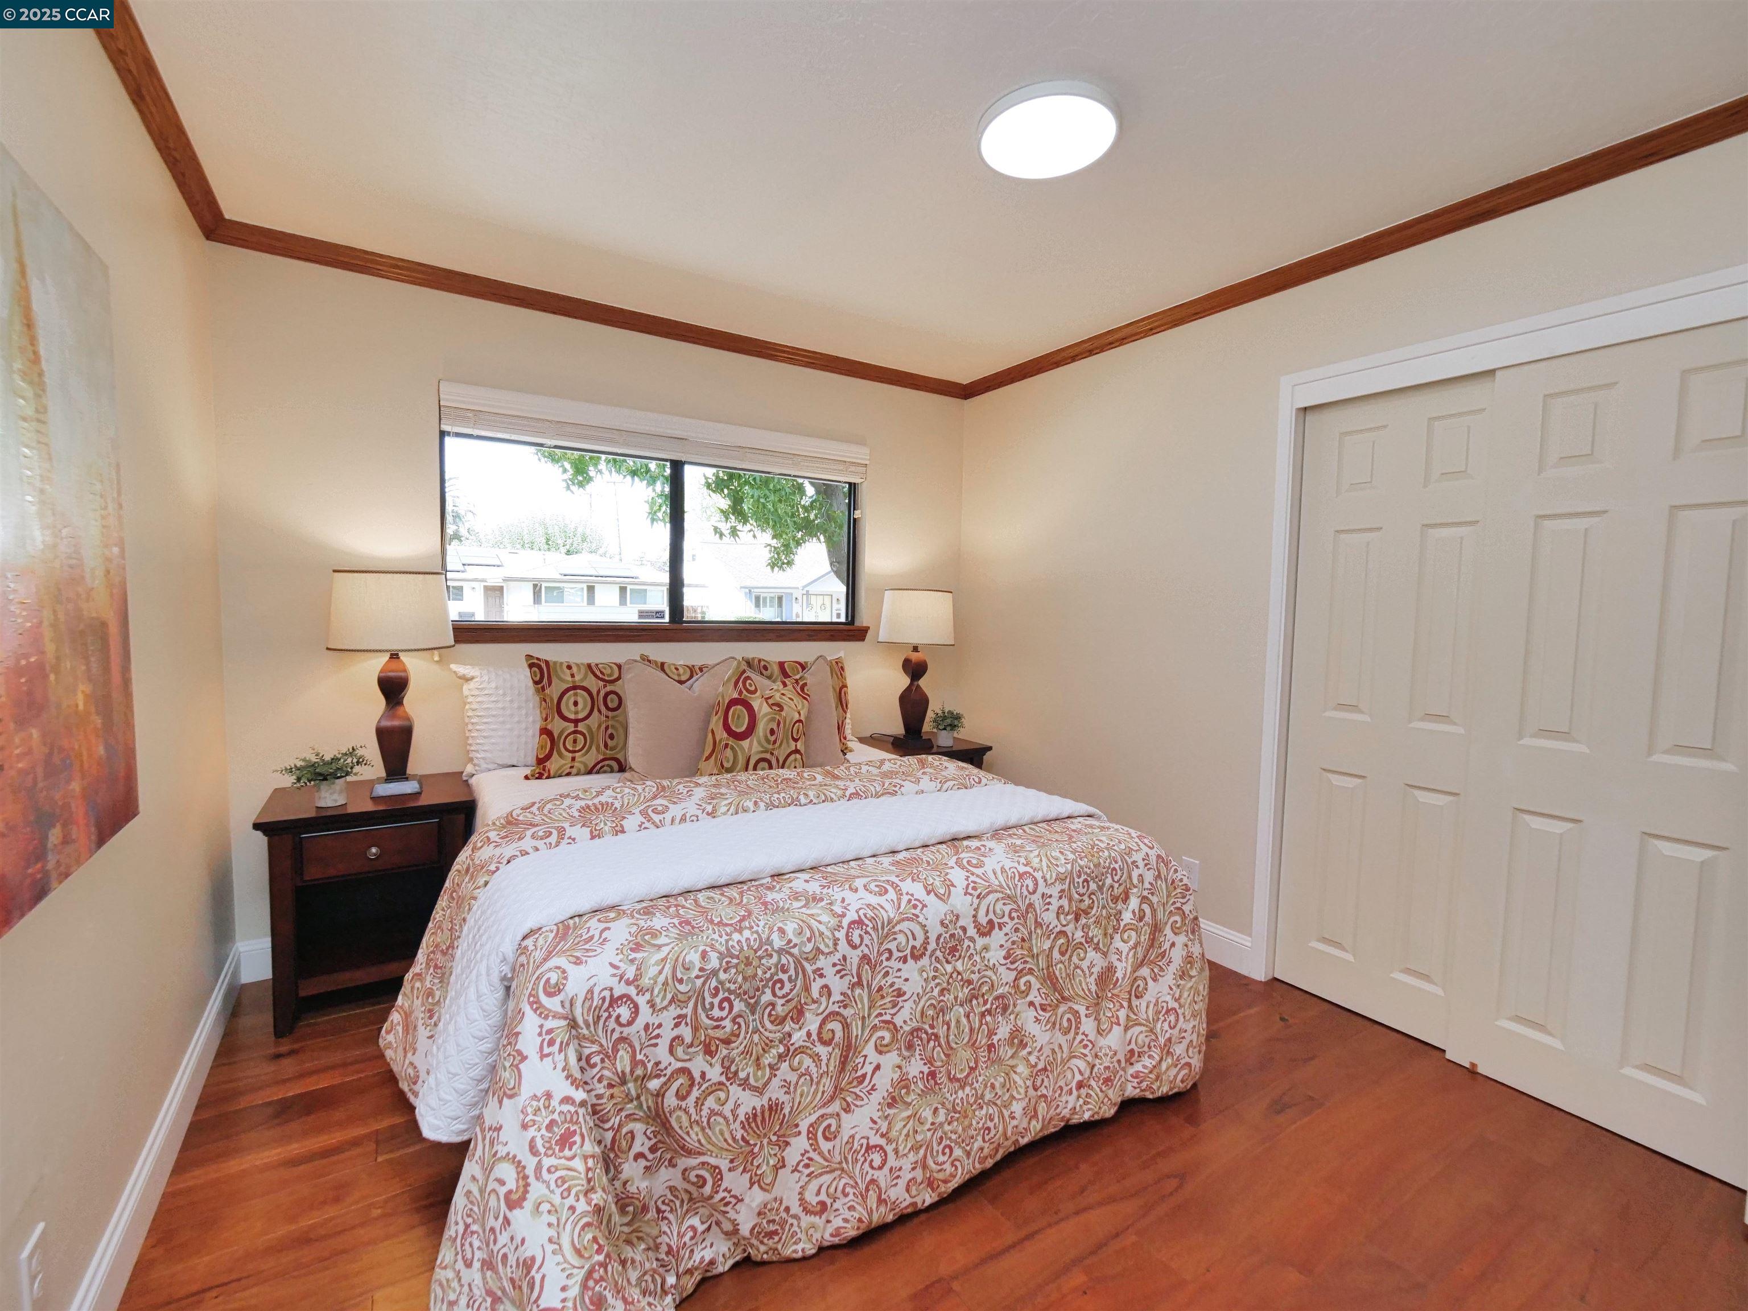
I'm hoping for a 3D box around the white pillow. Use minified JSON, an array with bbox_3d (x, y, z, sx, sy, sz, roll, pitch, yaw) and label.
[{"bbox_3d":[-1.244,0.221,2.736,0.630,0.418,0.175,-1,-6,-32],"label":"white pillow"}]

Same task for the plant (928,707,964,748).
[{"bbox_3d":[0.337,0.339,3.415,0.163,0.188,0.163,1,4,0],"label":"plant"}]

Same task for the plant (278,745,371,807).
[{"bbox_3d":[-1.739,0.387,2.257,0.235,0.169,0.194,-1,4,-32],"label":"plant"}]

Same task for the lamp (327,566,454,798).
[{"bbox_3d":[-1.627,0.088,2.403,0.350,0.749,0.350,-1,4,-32],"label":"lamp"}]

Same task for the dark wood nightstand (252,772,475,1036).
[{"bbox_3d":[-1.683,0.796,2.382,0.552,0.663,0.456,-1,4,-32],"label":"dark wood nightstand"}]

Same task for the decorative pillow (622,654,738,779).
[{"bbox_3d":[-0.742,0.213,2.760,0.450,0.458,0.146,-1,-10,-32],"label":"decorative pillow"}]

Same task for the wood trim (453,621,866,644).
[{"bbox_3d":[-0.817,-0.101,3.108,1.859,0.082,0.068,-1,4,-32],"label":"wood trim"}]

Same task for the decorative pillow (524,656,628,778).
[{"bbox_3d":[-1.075,0.216,2.682,0.450,0.448,0.146,-1,-9,-32],"label":"decorative pillow"}]

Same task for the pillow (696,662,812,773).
[{"bbox_3d":[-0.479,0.229,2.792,0.430,0.438,0.136,-1,-13,-32],"label":"pillow"}]

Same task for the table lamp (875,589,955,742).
[{"bbox_3d":[0.196,0.059,3.356,0.350,0.749,0.350,1,4,0],"label":"table lamp"}]

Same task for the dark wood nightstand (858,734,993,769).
[{"bbox_3d":[0.197,0.757,3.492,0.552,0.663,0.456,-1,4,-32],"label":"dark wood nightstand"}]

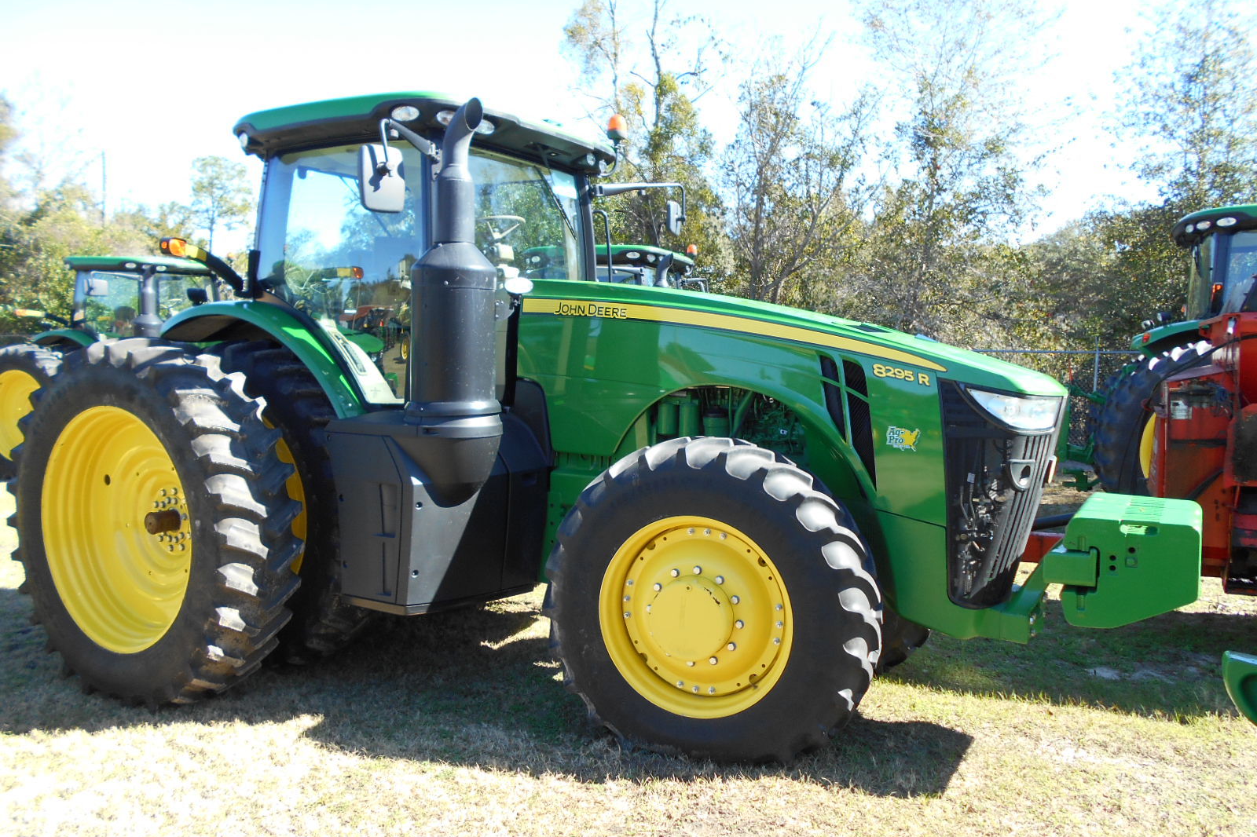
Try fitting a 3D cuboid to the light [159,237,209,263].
[{"bbox_3d":[-2.580,-0.982,5.470,0.100,0.150,0.320,3,5,29],"label":"light"}]

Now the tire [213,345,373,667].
[{"bbox_3d":[-2.318,0.527,5.897,2.030,2.000,0.490,3,5,29],"label":"tire"}]

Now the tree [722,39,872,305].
[{"bbox_3d":[3.925,-4.245,22.000,3.600,9.200,3.600,1,4,0],"label":"tree"}]

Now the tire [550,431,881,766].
[{"bbox_3d":[0.365,0.868,4.467,1.570,1.540,0.430,2,5,23],"label":"tire"}]

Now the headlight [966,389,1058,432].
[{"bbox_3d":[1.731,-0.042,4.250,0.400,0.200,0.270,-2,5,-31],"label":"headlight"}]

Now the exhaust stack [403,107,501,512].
[{"bbox_3d":[-0.910,-0.608,4.930,0.480,2.130,0.470,3,5,29],"label":"exhaust stack"}]

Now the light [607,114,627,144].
[{"bbox_3d":[-0.081,-1.979,6.450,0.135,0.205,0.135,1,4,0],"label":"light"}]

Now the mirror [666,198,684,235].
[{"bbox_3d":[0.346,-1.489,7.000,0.080,0.280,0.190,2,4,14],"label":"mirror"}]

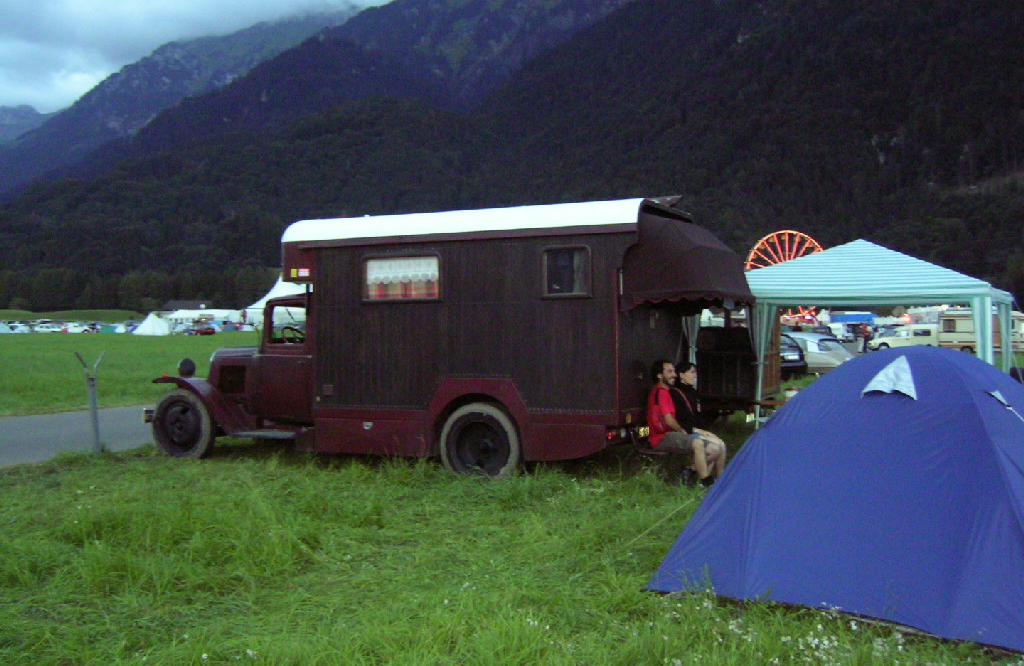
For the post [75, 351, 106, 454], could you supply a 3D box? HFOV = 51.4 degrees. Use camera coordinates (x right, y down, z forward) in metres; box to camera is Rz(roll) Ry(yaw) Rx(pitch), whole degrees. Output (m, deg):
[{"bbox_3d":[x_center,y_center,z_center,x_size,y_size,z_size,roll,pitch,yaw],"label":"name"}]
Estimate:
[{"bbox_3d":[-5.136,0.857,13.006,0.440,1.270,0.100,-3,0,23],"label":"post"}]

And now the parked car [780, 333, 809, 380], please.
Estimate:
[{"bbox_3d":[6.787,0.710,32.806,1.680,1.380,4.300,0,1,-40],"label":"parked car"}]

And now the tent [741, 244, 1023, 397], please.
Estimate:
[{"bbox_3d":[4.055,0.220,12.416,3.000,2.620,3.000,0,0,29],"label":"tent"}]

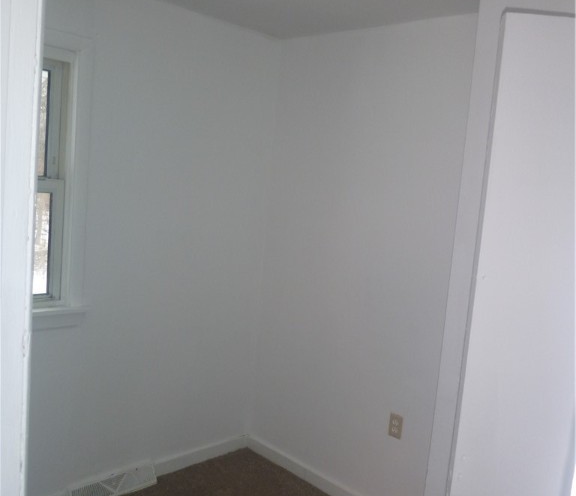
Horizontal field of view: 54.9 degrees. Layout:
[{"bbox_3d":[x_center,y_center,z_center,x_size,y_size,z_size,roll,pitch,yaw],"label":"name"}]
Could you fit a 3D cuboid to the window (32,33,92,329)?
[{"bbox_3d":[-1.203,-0.281,2.232,0.860,1.314,0.060,-1,8,-45],"label":"window"}]

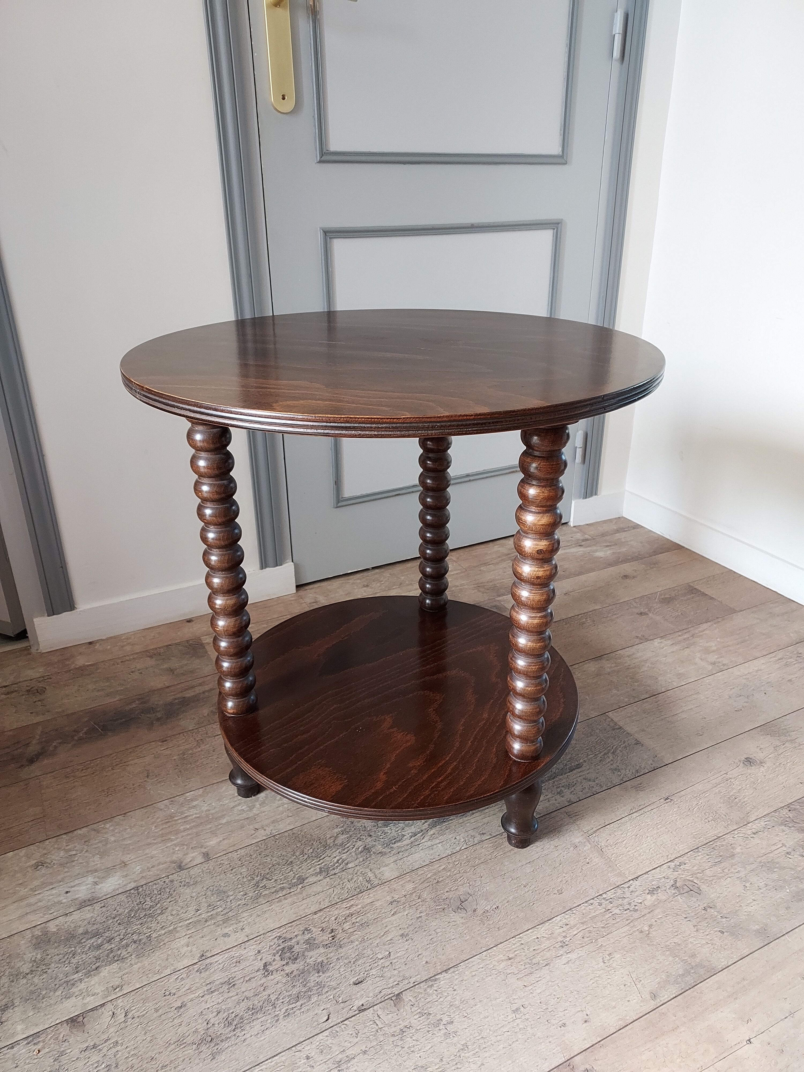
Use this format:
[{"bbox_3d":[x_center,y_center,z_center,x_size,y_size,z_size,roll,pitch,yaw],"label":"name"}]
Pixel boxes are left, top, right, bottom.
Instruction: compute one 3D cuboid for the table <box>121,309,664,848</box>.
[{"bbox_3d":[-0.006,0.059,0.979,0.597,0.608,0.597,-1,25,0],"label":"table"}]

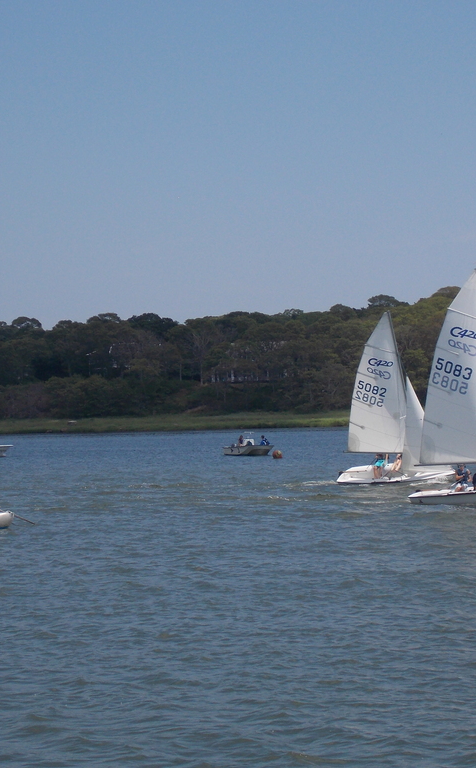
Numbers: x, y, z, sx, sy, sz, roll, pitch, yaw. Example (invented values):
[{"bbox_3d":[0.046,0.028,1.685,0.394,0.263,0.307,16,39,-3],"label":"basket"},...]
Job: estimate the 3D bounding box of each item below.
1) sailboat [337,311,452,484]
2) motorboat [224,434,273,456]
[{"bbox_3d":[5.217,0.569,79.064,4.300,6.400,1.820,-1,14,25],"label":"sailboat"},{"bbox_3d":[0.834,4.256,159.950,4.400,1.570,1.840,-2,-1,44],"label":"motorboat"}]

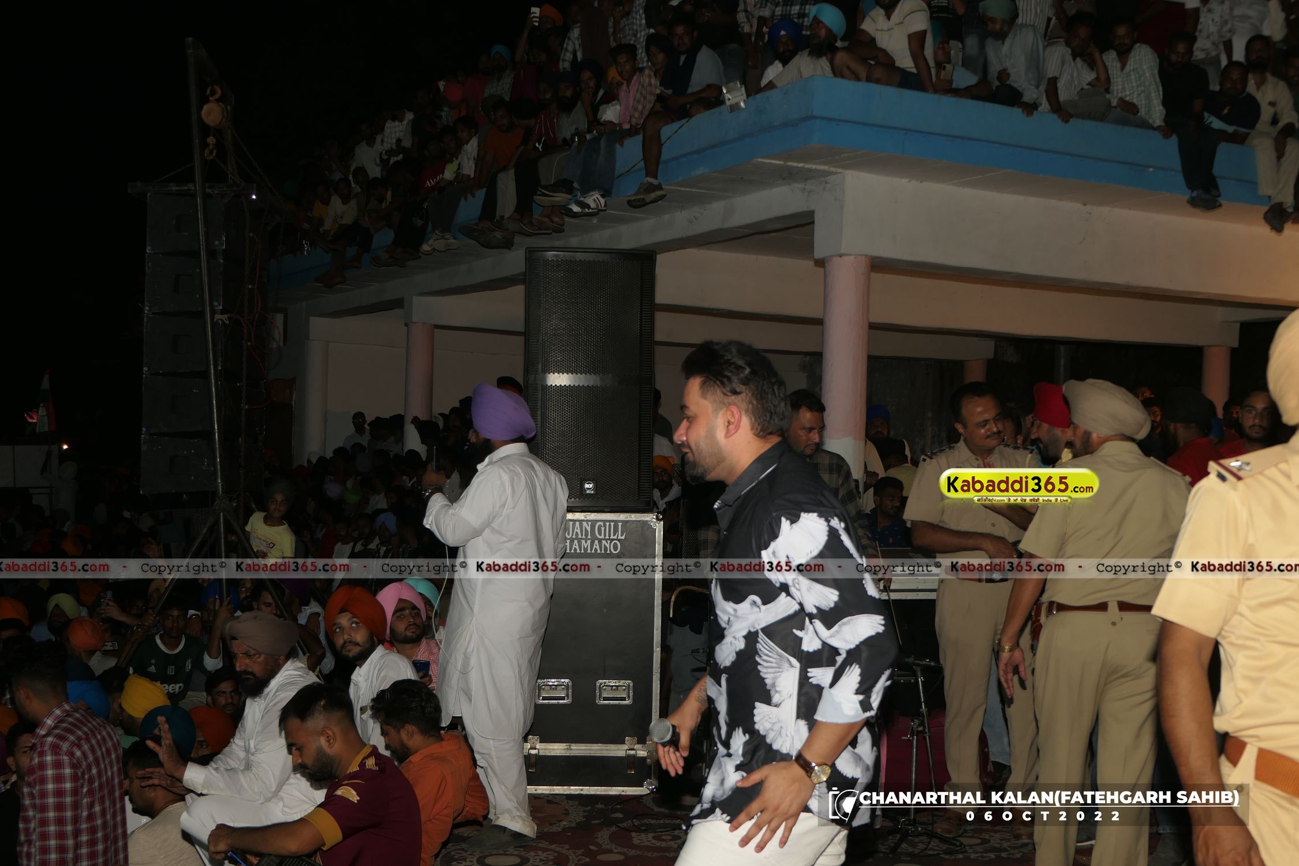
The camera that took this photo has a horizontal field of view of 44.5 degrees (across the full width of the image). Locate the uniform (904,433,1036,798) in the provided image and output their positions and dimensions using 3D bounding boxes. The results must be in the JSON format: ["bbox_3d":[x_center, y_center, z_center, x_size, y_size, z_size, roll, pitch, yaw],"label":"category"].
[{"bbox_3d":[1.266,0.752,6.220,0.520,1.450,0.360,2,0,-30],"label":"uniform"}]

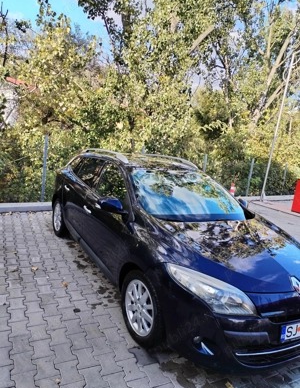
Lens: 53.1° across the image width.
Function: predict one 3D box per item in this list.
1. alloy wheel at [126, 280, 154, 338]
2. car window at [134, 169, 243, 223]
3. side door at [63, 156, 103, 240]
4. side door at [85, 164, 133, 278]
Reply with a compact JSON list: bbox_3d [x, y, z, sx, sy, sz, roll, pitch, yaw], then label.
[{"bbox_3d":[-0.028,0.943,2.529,0.170,0.448,0.448,0,12,-34],"label":"alloy wheel"},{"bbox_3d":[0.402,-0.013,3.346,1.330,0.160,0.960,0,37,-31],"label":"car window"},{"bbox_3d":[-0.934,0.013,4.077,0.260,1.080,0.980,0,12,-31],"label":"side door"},{"bbox_3d":[-0.426,0.238,3.234,0.260,1.060,1.150,0,12,-31],"label":"side door"}]

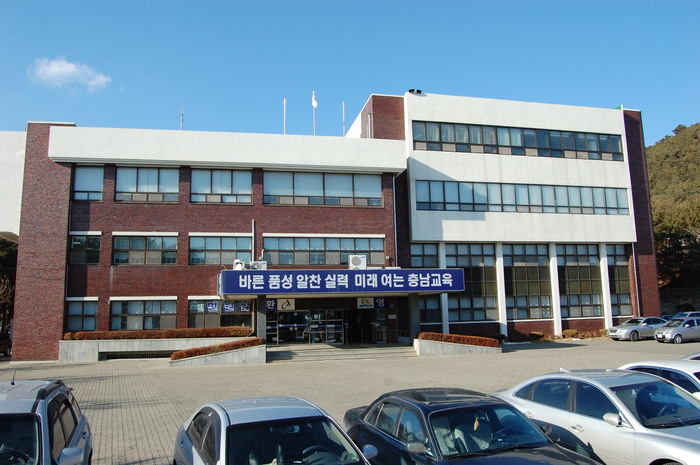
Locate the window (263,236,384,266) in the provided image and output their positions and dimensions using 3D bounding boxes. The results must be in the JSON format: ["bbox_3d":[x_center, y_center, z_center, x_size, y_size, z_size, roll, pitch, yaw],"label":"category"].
[{"bbox_3d":[-1.459,1.153,31.495,7.357,1.717,0.120,0,-8,-12],"label":"window"}]

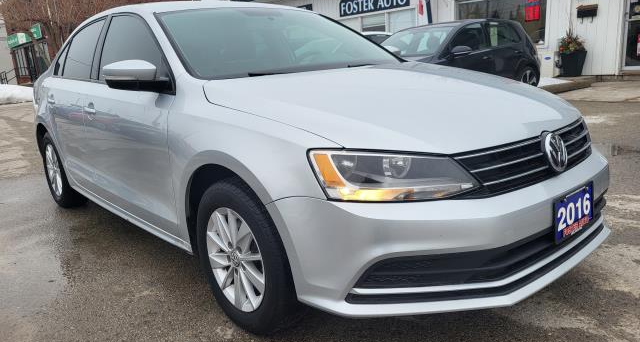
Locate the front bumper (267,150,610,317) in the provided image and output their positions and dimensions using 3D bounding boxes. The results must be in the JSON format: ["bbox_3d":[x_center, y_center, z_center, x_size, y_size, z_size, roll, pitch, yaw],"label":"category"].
[{"bbox_3d":[0.690,0.161,2.008,1.770,0.440,0.670,-14,17,-40],"label":"front bumper"}]

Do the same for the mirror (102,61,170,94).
[{"bbox_3d":[-0.830,-0.418,2.167,0.245,0.165,0.190,-14,17,-40],"label":"mirror"}]

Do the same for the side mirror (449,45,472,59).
[{"bbox_3d":[2.085,-1.759,7.136,0.190,0.160,0.240,-13,16,-33],"label":"side mirror"}]

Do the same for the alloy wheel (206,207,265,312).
[{"bbox_3d":[-0.283,0.339,1.965,0.170,0.440,0.440,-14,17,-40],"label":"alloy wheel"}]

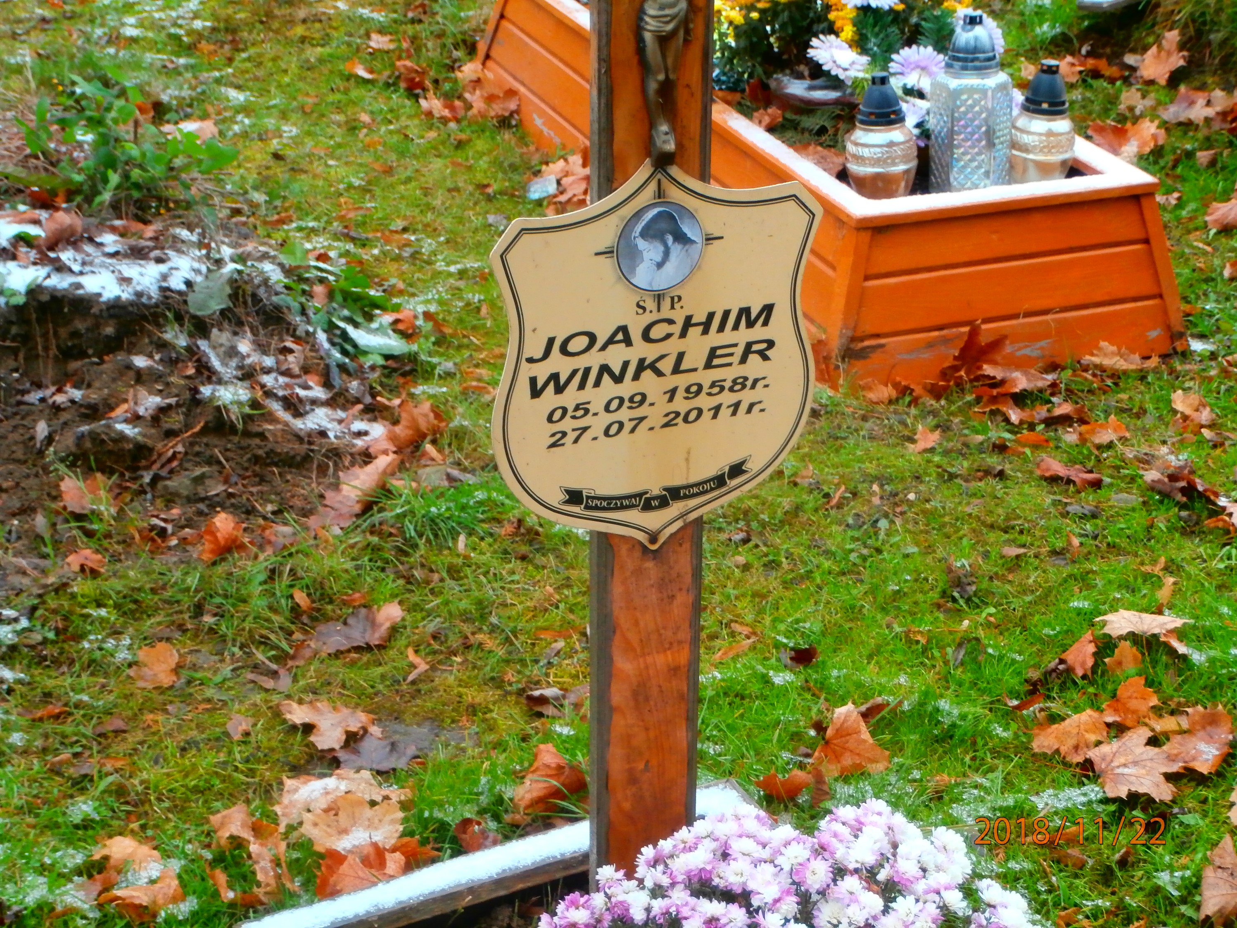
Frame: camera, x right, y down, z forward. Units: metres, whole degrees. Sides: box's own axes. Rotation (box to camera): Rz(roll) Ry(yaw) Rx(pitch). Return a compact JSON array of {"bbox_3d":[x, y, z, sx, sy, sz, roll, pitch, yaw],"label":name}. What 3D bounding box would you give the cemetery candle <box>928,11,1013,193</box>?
[{"bbox_3d":[0.542,-0.551,3.720,0.125,0.275,0.114,4,25,8],"label":"cemetery candle"}]

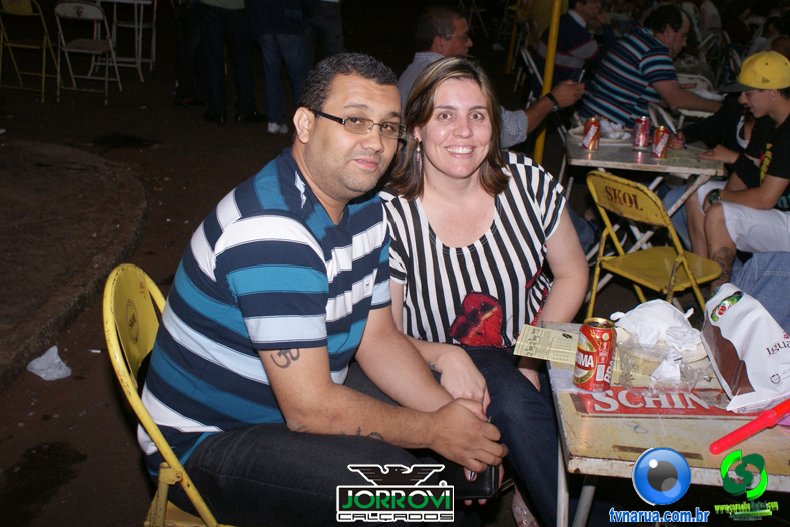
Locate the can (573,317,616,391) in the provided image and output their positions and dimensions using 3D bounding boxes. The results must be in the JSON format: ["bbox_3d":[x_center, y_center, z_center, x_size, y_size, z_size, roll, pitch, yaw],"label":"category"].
[{"bbox_3d":[0.363,0.165,1.671,0.066,0.122,0.066,4,18,0],"label":"can"}]

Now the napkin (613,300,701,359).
[{"bbox_3d":[0.530,0.121,1.882,0.175,0.080,0.140,4,18,0],"label":"napkin"}]

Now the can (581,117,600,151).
[{"bbox_3d":[0.824,-0.539,3.855,0.066,0.122,0.066,4,18,0],"label":"can"}]

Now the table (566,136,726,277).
[{"bbox_3d":[0.998,-0.120,3.967,0.600,0.720,0.600,6,18,6],"label":"table"}]

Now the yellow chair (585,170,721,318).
[{"bbox_3d":[1.004,0.034,3.515,0.580,0.800,0.390,-8,21,-33],"label":"yellow chair"}]

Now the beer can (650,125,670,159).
[{"bbox_3d":[1.093,-0.496,3.779,0.066,0.122,0.066,4,18,0],"label":"beer can"}]

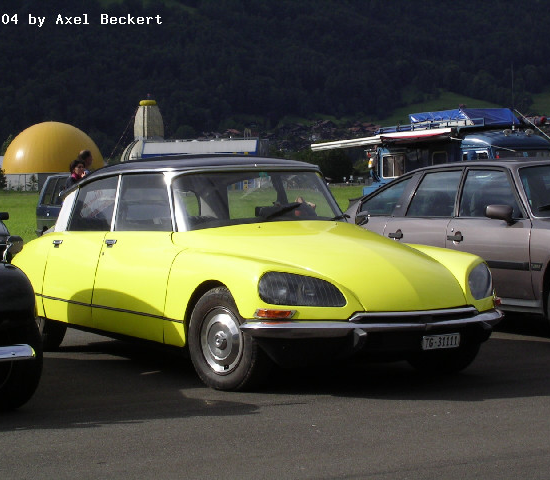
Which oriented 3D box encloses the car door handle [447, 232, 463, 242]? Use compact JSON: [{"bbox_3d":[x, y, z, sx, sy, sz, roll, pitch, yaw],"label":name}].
[{"bbox_3d":[1.435,-0.020,14.850,0.050,0.080,0.190,-1,2,-31],"label":"car door handle"}]

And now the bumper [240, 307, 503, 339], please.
[{"bbox_3d":[0.724,0.481,11.013,1.820,0.150,0.500,-1,2,-30],"label":"bumper"}]

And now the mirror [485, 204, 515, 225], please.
[{"bbox_3d":[1.709,-0.193,14.150,0.210,0.150,0.110,-1,2,-31],"label":"mirror"}]

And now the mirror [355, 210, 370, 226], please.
[{"bbox_3d":[0.607,-0.149,12.950,0.110,0.115,0.060,-1,2,-30],"label":"mirror"}]

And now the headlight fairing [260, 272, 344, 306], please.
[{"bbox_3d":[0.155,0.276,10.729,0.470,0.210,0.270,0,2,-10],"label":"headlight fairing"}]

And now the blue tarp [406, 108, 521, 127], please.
[{"bbox_3d":[5.379,-3.491,53.000,1.900,0.500,2.800,-1,2,-20],"label":"blue tarp"}]

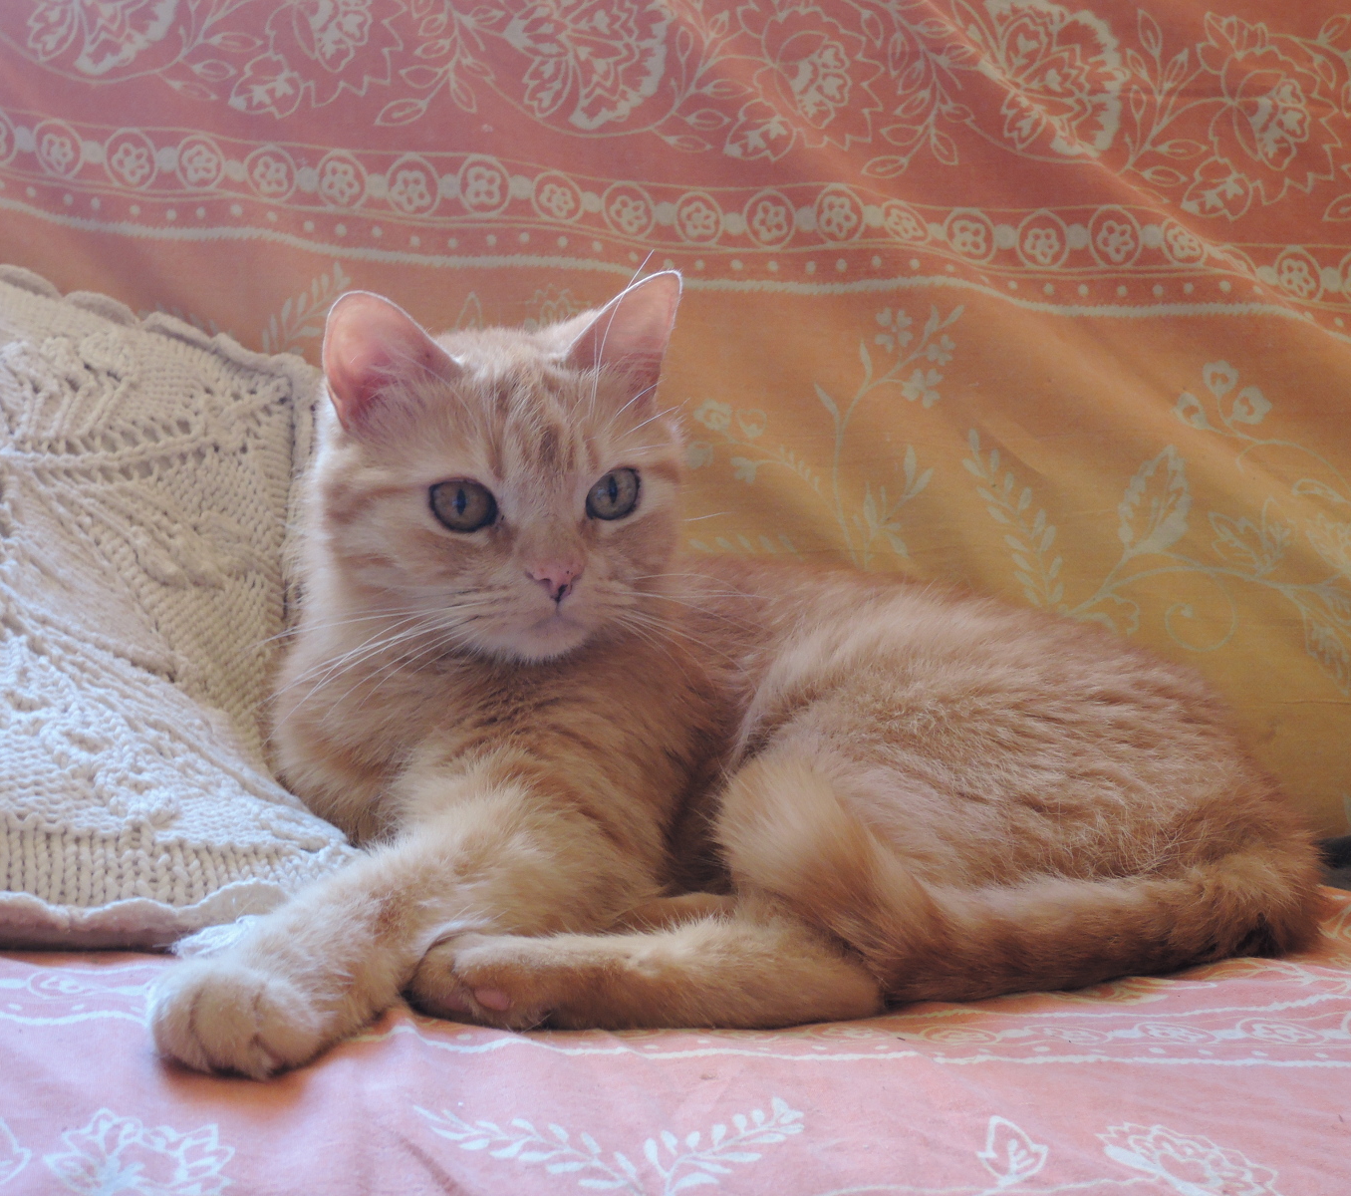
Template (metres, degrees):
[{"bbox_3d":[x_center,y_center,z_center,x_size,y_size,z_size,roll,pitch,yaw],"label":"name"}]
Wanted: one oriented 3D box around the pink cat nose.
[{"bbox_3d":[-0.038,-0.005,0.865,0.017,0.011,0.010,-4,11,-22],"label":"pink cat nose"}]

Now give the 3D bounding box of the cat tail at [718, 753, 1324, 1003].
[{"bbox_3d":[0.117,0.093,0.920,0.200,0.076,0.075,-4,11,-20],"label":"cat tail"}]

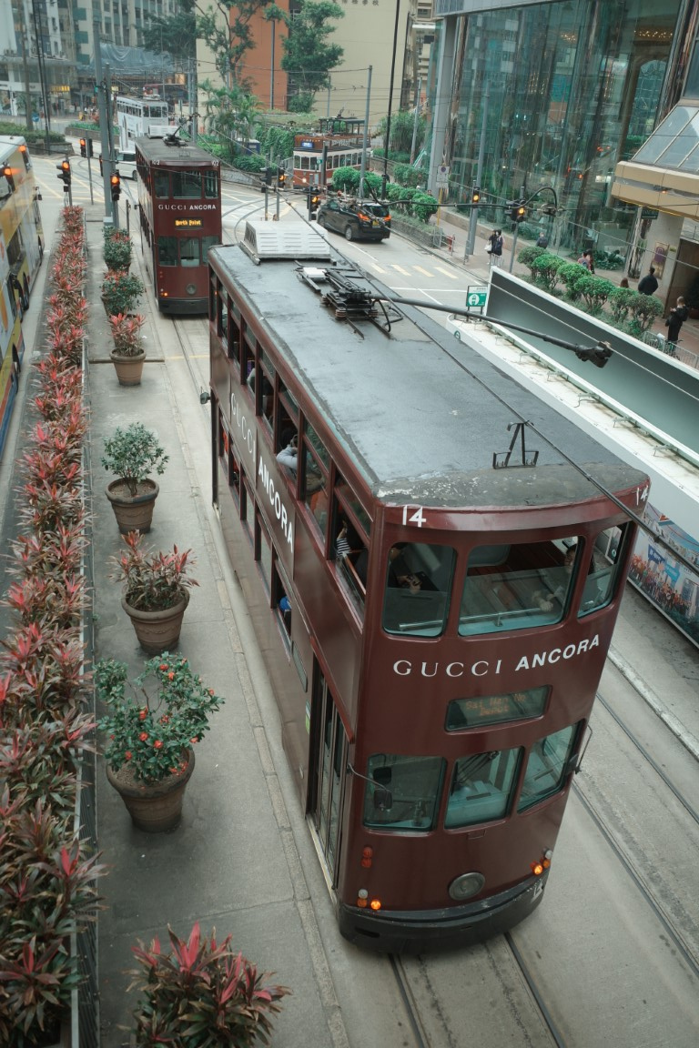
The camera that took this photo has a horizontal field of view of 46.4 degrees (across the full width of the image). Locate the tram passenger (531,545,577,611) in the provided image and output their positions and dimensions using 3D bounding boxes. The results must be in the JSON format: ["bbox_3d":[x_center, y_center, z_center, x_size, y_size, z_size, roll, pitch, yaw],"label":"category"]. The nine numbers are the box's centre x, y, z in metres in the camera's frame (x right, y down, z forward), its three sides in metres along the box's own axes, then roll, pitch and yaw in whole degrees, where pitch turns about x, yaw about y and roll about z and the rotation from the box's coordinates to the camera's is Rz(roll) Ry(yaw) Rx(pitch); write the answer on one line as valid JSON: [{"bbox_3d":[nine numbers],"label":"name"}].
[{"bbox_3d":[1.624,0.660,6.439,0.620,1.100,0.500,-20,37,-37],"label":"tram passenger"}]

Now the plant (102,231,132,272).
[{"bbox_3d":[-7.783,-8.869,27.415,0.980,1.600,0.950,-5,30,-15],"label":"plant"}]

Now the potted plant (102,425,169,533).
[{"bbox_3d":[-3.374,-0.695,12.815,0.960,1.660,0.930,-5,30,-15],"label":"potted plant"}]

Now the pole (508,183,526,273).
[{"bbox_3d":[6.737,-11.845,32.969,0.600,3.350,0.500,-2,29,-11],"label":"pole"}]

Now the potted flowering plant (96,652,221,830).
[{"bbox_3d":[-1.863,2.244,8.061,1.180,1.720,1.100,-5,30,-15],"label":"potted flowering plant"}]

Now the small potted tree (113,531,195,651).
[{"bbox_3d":[-2.505,0.880,10.620,1.060,1.550,1.020,-5,30,-15],"label":"small potted tree"}]

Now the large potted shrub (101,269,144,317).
[{"bbox_3d":[-6.790,-6.700,24.203,1.200,1.450,1.150,-5,30,-15],"label":"large potted shrub"}]

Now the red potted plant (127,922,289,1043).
[{"bbox_3d":[-0.921,3.445,5.522,1.020,1.620,1.000,-5,30,-15],"label":"red potted plant"}]

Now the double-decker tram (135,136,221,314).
[{"bbox_3d":[-5.978,-10.523,28.209,2.020,4.640,9.000,-5,30,-15],"label":"double-decker tram"}]

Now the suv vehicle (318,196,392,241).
[{"bbox_3d":[0.172,-15.257,40.602,1.820,1.720,4.700,-12,32,-27],"label":"suv vehicle"}]

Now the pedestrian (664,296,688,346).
[{"bbox_3d":[9.796,-5.987,24.616,0.480,1.720,0.580,10,29,10],"label":"pedestrian"}]

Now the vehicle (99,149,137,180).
[{"bbox_3d":[-14.601,-24.724,56.348,4.600,1.780,1.850,11,29,13],"label":"vehicle"}]

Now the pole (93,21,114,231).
[{"bbox_3d":[-9.526,-14.787,31.706,0.360,7.700,0.360,-5,30,-15],"label":"pole"}]

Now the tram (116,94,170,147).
[{"bbox_3d":[-16.729,-31.888,65.991,2.000,4.450,9.000,-12,32,-27],"label":"tram"}]

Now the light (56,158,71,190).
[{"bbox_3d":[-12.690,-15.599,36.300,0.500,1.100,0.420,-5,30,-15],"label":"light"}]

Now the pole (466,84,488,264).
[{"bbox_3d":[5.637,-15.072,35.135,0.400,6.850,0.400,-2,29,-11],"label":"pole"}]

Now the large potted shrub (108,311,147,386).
[{"bbox_3d":[-5.300,-4.200,19.550,0.900,1.620,0.880,-5,30,-15],"label":"large potted shrub"}]

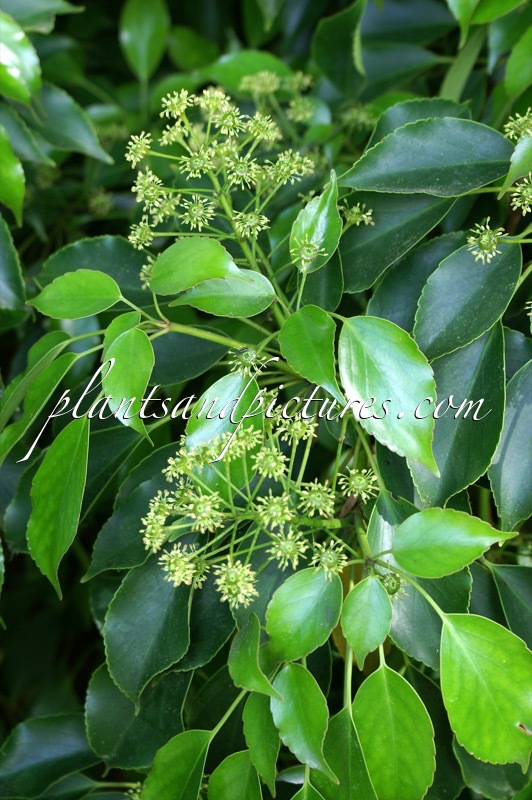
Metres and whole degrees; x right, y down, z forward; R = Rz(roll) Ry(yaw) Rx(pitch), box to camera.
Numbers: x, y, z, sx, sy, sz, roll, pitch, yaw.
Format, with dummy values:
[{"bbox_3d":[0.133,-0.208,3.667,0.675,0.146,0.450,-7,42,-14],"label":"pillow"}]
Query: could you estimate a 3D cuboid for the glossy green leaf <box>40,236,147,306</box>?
[{"bbox_3d":[-0.092,-0.067,0.890,0.065,0.015,0.045,-10,59,1],"label":"glossy green leaf"}]

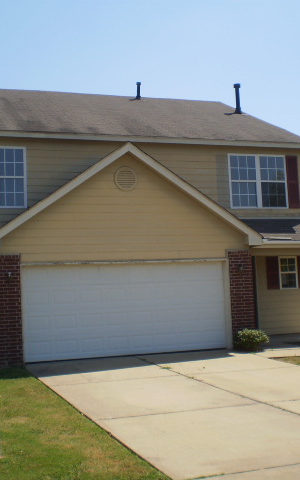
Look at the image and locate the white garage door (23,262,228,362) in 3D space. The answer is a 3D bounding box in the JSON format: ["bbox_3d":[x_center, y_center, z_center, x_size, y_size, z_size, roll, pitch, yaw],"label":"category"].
[{"bbox_3d":[-0.480,1.609,15.407,4.880,2.130,0.100,-1,-5,-20],"label":"white garage door"}]

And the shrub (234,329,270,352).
[{"bbox_3d":[2.414,2.319,15.696,0.800,0.540,0.750,-3,-5,0],"label":"shrub"}]

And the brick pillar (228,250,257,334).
[{"bbox_3d":[2.209,1.471,16.507,0.650,2.360,0.500,-1,-5,-20],"label":"brick pillar"}]

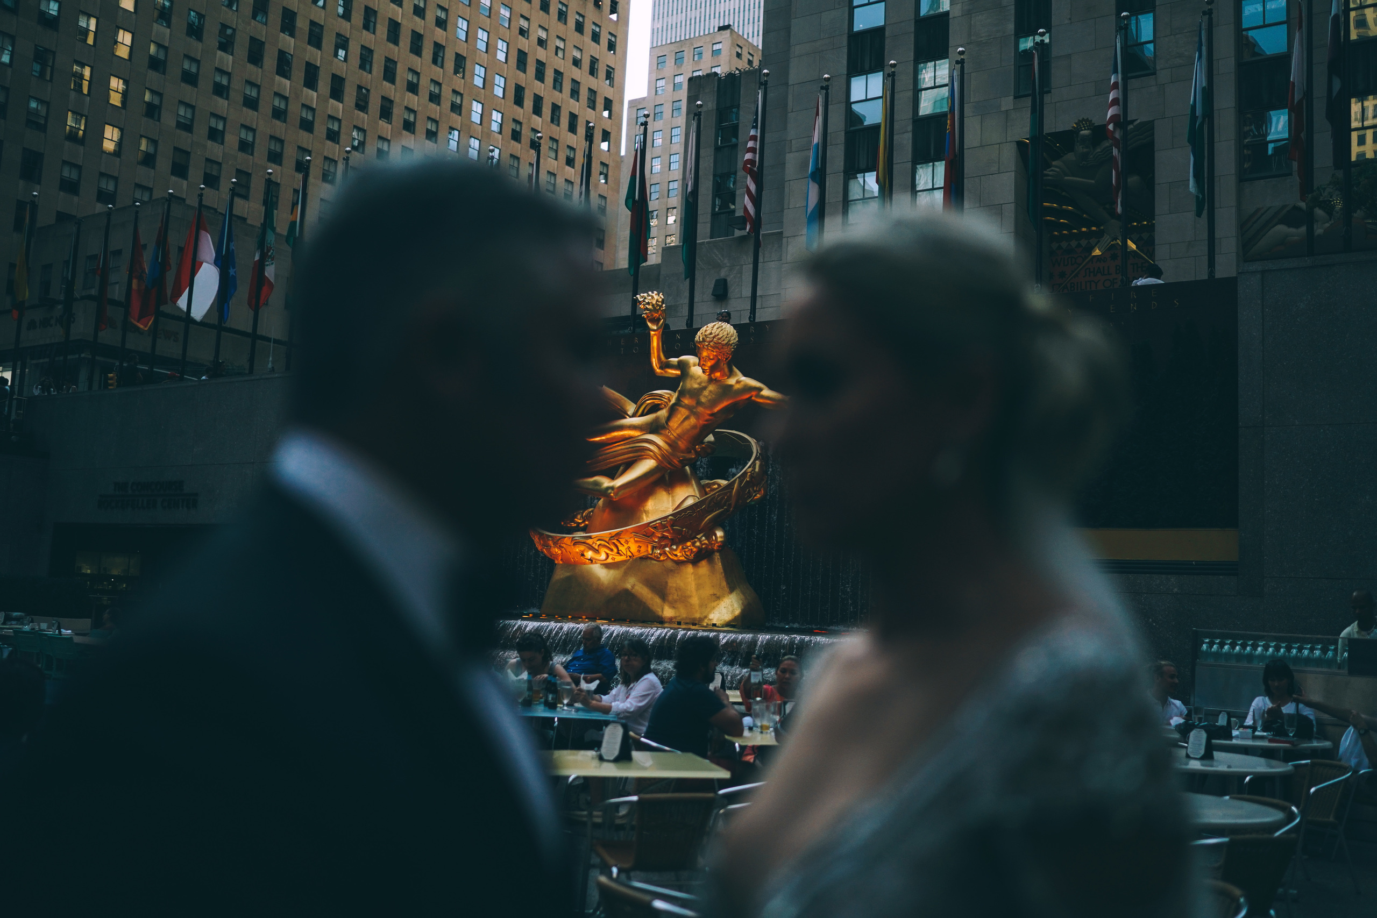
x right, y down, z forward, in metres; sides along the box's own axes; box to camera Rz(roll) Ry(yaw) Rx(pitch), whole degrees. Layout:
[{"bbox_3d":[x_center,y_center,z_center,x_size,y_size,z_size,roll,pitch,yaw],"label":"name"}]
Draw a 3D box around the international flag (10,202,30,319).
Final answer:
[{"bbox_3d":[-16.574,-4.933,33.209,0.300,2.900,0.450,-2,-7,33],"label":"international flag"}]

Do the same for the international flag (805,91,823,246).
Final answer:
[{"bbox_3d":[2.273,-5.116,24.158,0.420,3.054,0.380,2,-7,5],"label":"international flag"}]

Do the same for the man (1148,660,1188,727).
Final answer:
[{"bbox_3d":[3.200,1.974,9.100,0.750,1.200,0.500,0,-6,18],"label":"man"}]

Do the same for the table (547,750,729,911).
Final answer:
[{"bbox_3d":[-0.360,1.832,6.487,0.900,0.740,0.820,4,-7,-14],"label":"table"}]

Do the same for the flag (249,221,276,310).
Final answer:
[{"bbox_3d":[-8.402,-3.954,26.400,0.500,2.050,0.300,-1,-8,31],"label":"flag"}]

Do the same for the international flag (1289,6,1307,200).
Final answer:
[{"bbox_3d":[8.871,-5.203,19.469,0.400,3.026,0.380,0,-7,25],"label":"international flag"}]

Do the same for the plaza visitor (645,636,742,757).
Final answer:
[{"bbox_3d":[0.060,1.627,7.420,0.750,1.320,0.520,6,-7,-28],"label":"plaza visitor"}]

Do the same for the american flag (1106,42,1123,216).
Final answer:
[{"bbox_3d":[6.252,-4.837,19.620,0.300,2.587,0.300,-1,-8,31],"label":"american flag"}]

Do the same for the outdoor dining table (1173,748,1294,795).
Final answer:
[{"bbox_3d":[2.730,1.980,7.160,0.950,0.740,0.950,-2,-7,33],"label":"outdoor dining table"}]

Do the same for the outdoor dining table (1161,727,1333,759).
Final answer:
[{"bbox_3d":[3.650,2.170,8.720,1.050,0.740,1.050,-2,-7,33],"label":"outdoor dining table"}]

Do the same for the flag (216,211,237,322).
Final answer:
[{"bbox_3d":[-10.793,-4.583,31.269,0.350,2.950,0.500,-2,-7,33],"label":"flag"}]

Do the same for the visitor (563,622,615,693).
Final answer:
[{"bbox_3d":[-0.880,1.970,10.900,0.550,1.260,0.800,-2,-8,38],"label":"visitor"}]

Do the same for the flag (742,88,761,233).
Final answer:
[{"bbox_3d":[1.072,-5.081,22.800,0.360,2.508,0.300,-1,-8,31],"label":"flag"}]

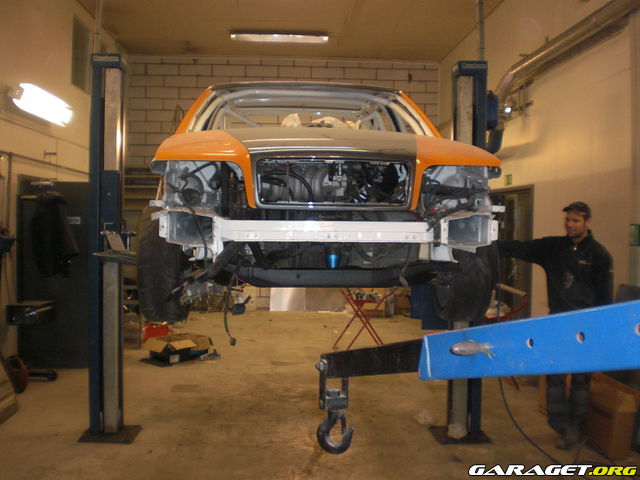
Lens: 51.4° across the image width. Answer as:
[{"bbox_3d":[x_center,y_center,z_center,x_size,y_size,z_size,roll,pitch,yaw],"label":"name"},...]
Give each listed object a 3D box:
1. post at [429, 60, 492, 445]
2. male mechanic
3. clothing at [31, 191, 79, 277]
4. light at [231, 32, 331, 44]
[{"bbox_3d":[1.078,0.062,5.005,0.370,2.820,0.380,1,1,-2],"label":"post"},{"bbox_3d":[1.711,0.594,4.976,0.950,1.770,0.400,1,1,24],"label":"male mechanic"},{"bbox_3d":[-2.812,-0.069,7.050,0.480,0.900,0.250,0,1,-6],"label":"clothing"},{"bbox_3d":[-0.643,-3.204,10.556,1.550,0.100,0.150,1,1,-3],"label":"light"}]

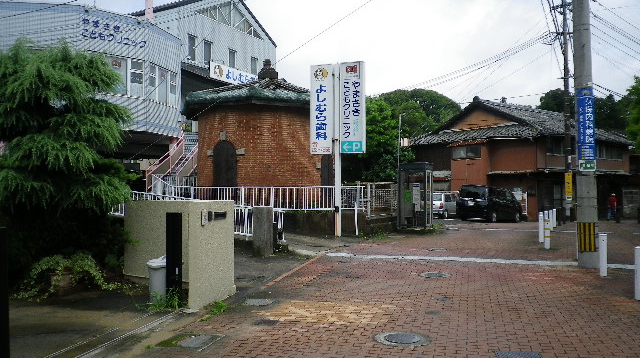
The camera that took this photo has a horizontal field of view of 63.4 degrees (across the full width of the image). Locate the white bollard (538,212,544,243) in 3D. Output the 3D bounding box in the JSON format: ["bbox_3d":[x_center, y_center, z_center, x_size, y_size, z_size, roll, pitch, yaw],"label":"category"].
[{"bbox_3d":[6.127,1.371,14.300,0.130,0.780,0.130,0,-1,0],"label":"white bollard"}]

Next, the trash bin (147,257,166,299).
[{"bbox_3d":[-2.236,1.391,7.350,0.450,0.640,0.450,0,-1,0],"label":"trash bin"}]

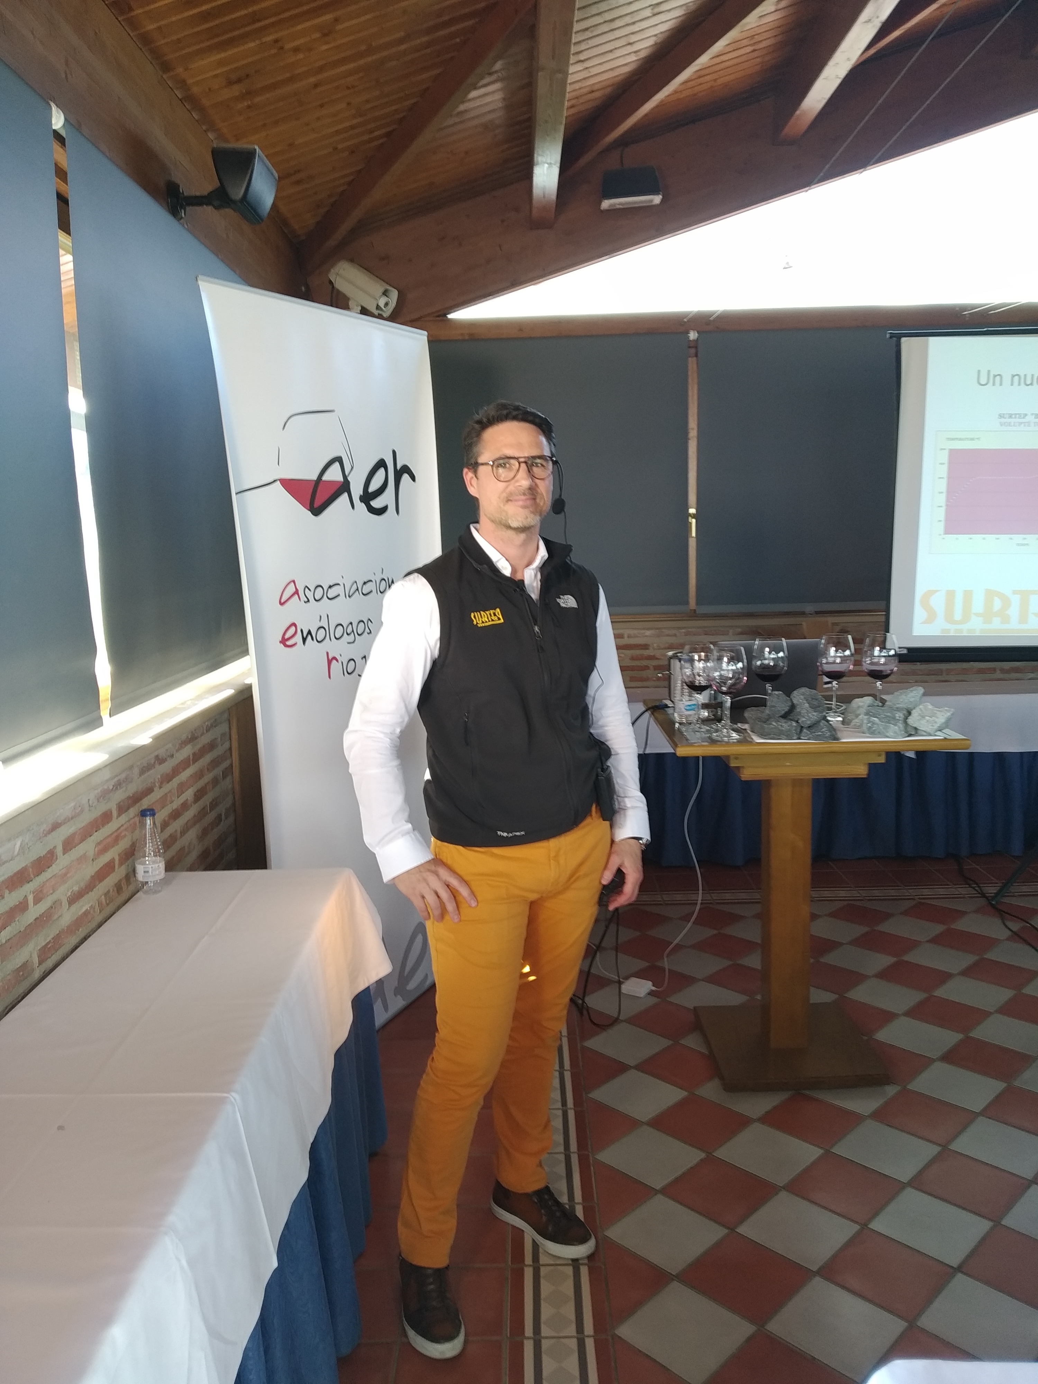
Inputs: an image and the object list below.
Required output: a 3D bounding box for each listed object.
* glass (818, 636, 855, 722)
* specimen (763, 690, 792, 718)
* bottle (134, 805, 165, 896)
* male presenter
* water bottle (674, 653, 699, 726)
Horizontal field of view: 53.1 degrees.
[{"bbox_3d":[0.881,-0.045,2.893,0.098,0.225,0.098,-1,8,0],"label":"glass"},{"bbox_3d":[0.671,0.032,2.700,0.078,0.073,0.070,-2,8,1],"label":"specimen"},{"bbox_3d":[-0.827,0.352,2.310,0.066,0.186,0.066,-1,8,0],"label":"bottle"},{"bbox_3d":[-0.029,0.316,2.098,0.600,1.755,0.400,-6,9,-27],"label":"male presenter"},{"bbox_3d":[0.462,-0.009,2.865,0.065,0.192,0.065,-2,8,1],"label":"water bottle"}]

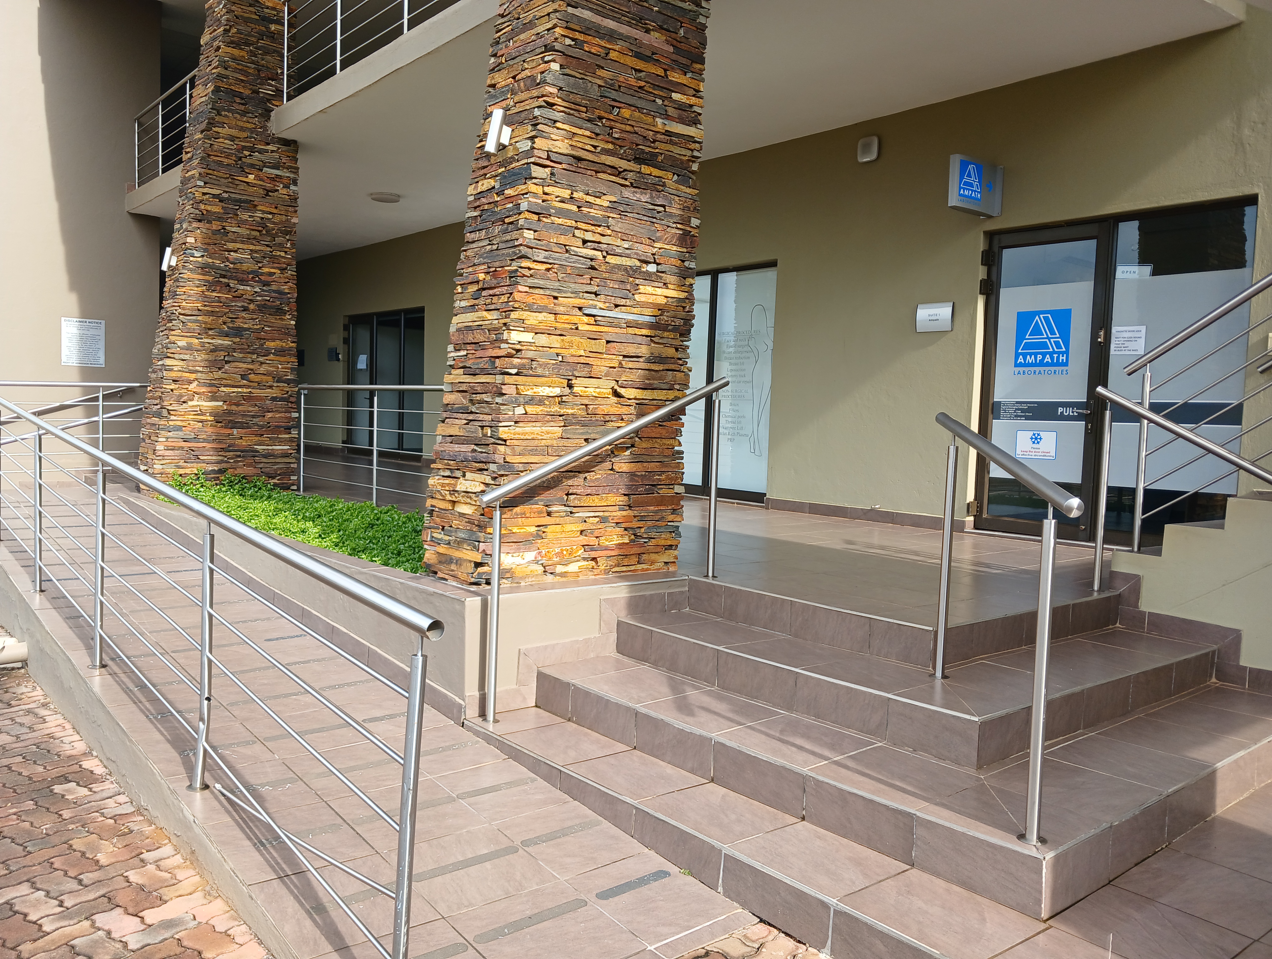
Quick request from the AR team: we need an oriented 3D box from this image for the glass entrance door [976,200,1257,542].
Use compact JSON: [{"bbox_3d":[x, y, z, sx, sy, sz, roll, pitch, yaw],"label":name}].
[{"bbox_3d":[3.030,-0.634,6.531,0.100,2.119,1.760,-1,5,-39],"label":"glass entrance door"}]

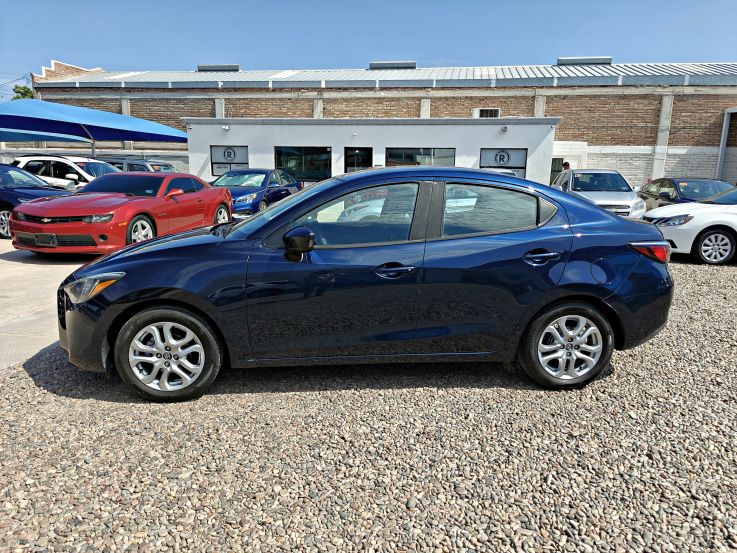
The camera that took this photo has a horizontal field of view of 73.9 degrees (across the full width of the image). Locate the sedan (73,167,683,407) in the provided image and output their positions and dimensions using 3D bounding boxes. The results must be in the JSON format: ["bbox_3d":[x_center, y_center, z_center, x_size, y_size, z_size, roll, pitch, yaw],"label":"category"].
[{"bbox_3d":[0.015,-0.111,3.795,4.360,1.480,1.720,0,12,-6],"label":"sedan"}]

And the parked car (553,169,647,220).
[{"bbox_3d":[6.074,-2.100,13.430,1.850,1.690,4.720,3,12,11],"label":"parked car"}]

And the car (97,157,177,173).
[{"bbox_3d":[-7.651,-3.194,17.202,4.650,1.750,1.870,4,12,15],"label":"car"}]

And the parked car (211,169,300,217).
[{"bbox_3d":[-3.436,-2.431,14.470,1.860,1.475,4.850,3,12,10],"label":"parked car"}]

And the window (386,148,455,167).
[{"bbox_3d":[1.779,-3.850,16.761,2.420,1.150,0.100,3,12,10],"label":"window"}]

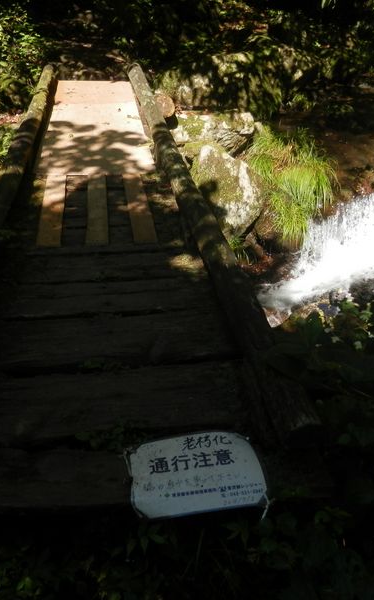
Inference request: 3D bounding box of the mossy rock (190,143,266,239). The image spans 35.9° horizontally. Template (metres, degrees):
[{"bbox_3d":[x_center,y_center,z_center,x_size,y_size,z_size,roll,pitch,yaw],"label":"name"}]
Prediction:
[{"bbox_3d":[0.384,-1.014,5.350,0.720,0.720,0.700,1,32,0],"label":"mossy rock"}]

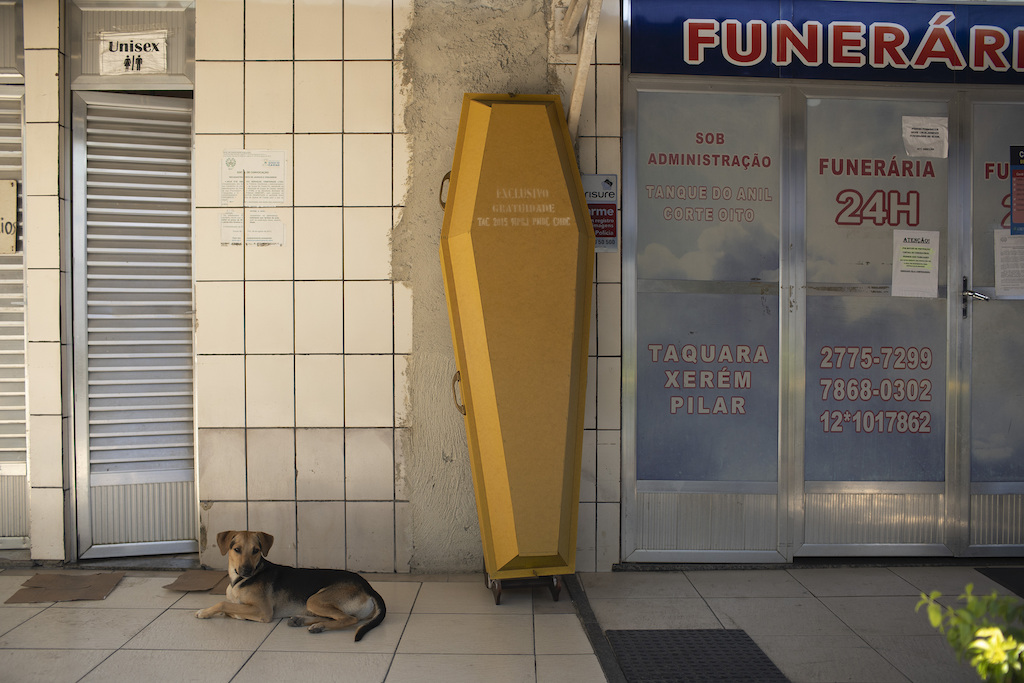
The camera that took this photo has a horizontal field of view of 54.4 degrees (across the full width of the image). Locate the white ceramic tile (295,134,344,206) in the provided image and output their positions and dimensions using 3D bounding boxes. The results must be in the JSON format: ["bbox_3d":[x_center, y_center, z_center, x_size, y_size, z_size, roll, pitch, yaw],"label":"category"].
[{"bbox_3d":[-0.825,-0.730,4.254,0.206,0.307,0.010,0,1,1],"label":"white ceramic tile"}]

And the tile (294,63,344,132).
[{"bbox_3d":[-0.807,-1.021,4.163,0.203,0.303,0.010,0,1,-2],"label":"tile"}]

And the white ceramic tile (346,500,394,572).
[{"bbox_3d":[-0.587,0.809,4.120,0.200,0.300,0.012,0,1,-1],"label":"white ceramic tile"}]

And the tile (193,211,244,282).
[{"bbox_3d":[-1.248,-0.416,4.266,0.207,0.311,0.010,0,1,1],"label":"tile"}]

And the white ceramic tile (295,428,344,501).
[{"bbox_3d":[-0.822,0.529,4.278,0.205,0.309,0.010,0,1,1],"label":"white ceramic tile"}]

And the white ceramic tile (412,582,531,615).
[{"bbox_3d":[-0.142,0.996,3.825,0.450,0.012,0.440,0,1,-1],"label":"white ceramic tile"}]

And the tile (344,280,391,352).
[{"bbox_3d":[-0.601,-0.100,4.186,0.205,0.304,0.010,0,1,-2],"label":"tile"}]

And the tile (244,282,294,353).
[{"bbox_3d":[-1.000,-0.097,4.118,0.203,0.299,0.010,0,1,0],"label":"tile"}]

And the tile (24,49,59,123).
[{"bbox_3d":[-2.005,-1.089,4.251,0.143,0.308,0.010,0,1,-1],"label":"tile"}]

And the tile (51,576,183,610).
[{"bbox_3d":[-1.452,0.965,3.820,0.435,0.010,0.435,0,1,0],"label":"tile"}]

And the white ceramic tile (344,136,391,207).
[{"bbox_3d":[-0.592,-0.704,4.088,0.200,0.300,0.012,0,1,-1],"label":"white ceramic tile"}]

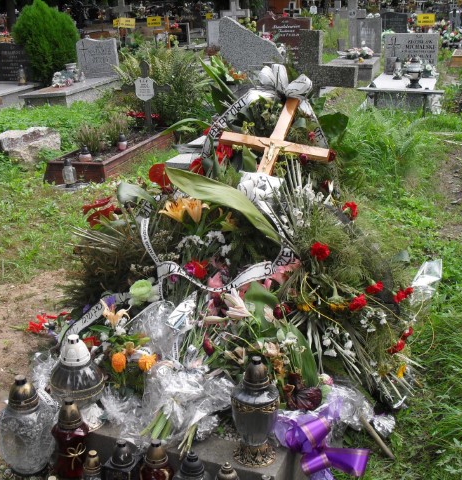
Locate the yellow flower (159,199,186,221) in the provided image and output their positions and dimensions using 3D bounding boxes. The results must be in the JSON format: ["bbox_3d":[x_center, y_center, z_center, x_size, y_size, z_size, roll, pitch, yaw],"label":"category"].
[{"bbox_3d":[-0.246,-0.124,2.720,0.100,0.095,0.090,-2,21,-5],"label":"yellow flower"}]

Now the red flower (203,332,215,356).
[{"bbox_3d":[-0.073,0.355,2.200,0.040,0.072,0.045,-1,21,-2],"label":"red flower"}]

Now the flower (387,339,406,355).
[{"bbox_3d":[0.644,0.415,2.520,0.062,0.058,0.058,6,21,15],"label":"flower"}]

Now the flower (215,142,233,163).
[{"bbox_3d":[-0.035,-0.473,3.500,0.095,0.100,0.080,-2,21,0],"label":"flower"}]

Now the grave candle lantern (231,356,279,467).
[{"bbox_3d":[0.071,0.475,1.817,0.135,0.335,0.135,1,21,2],"label":"grave candle lantern"}]

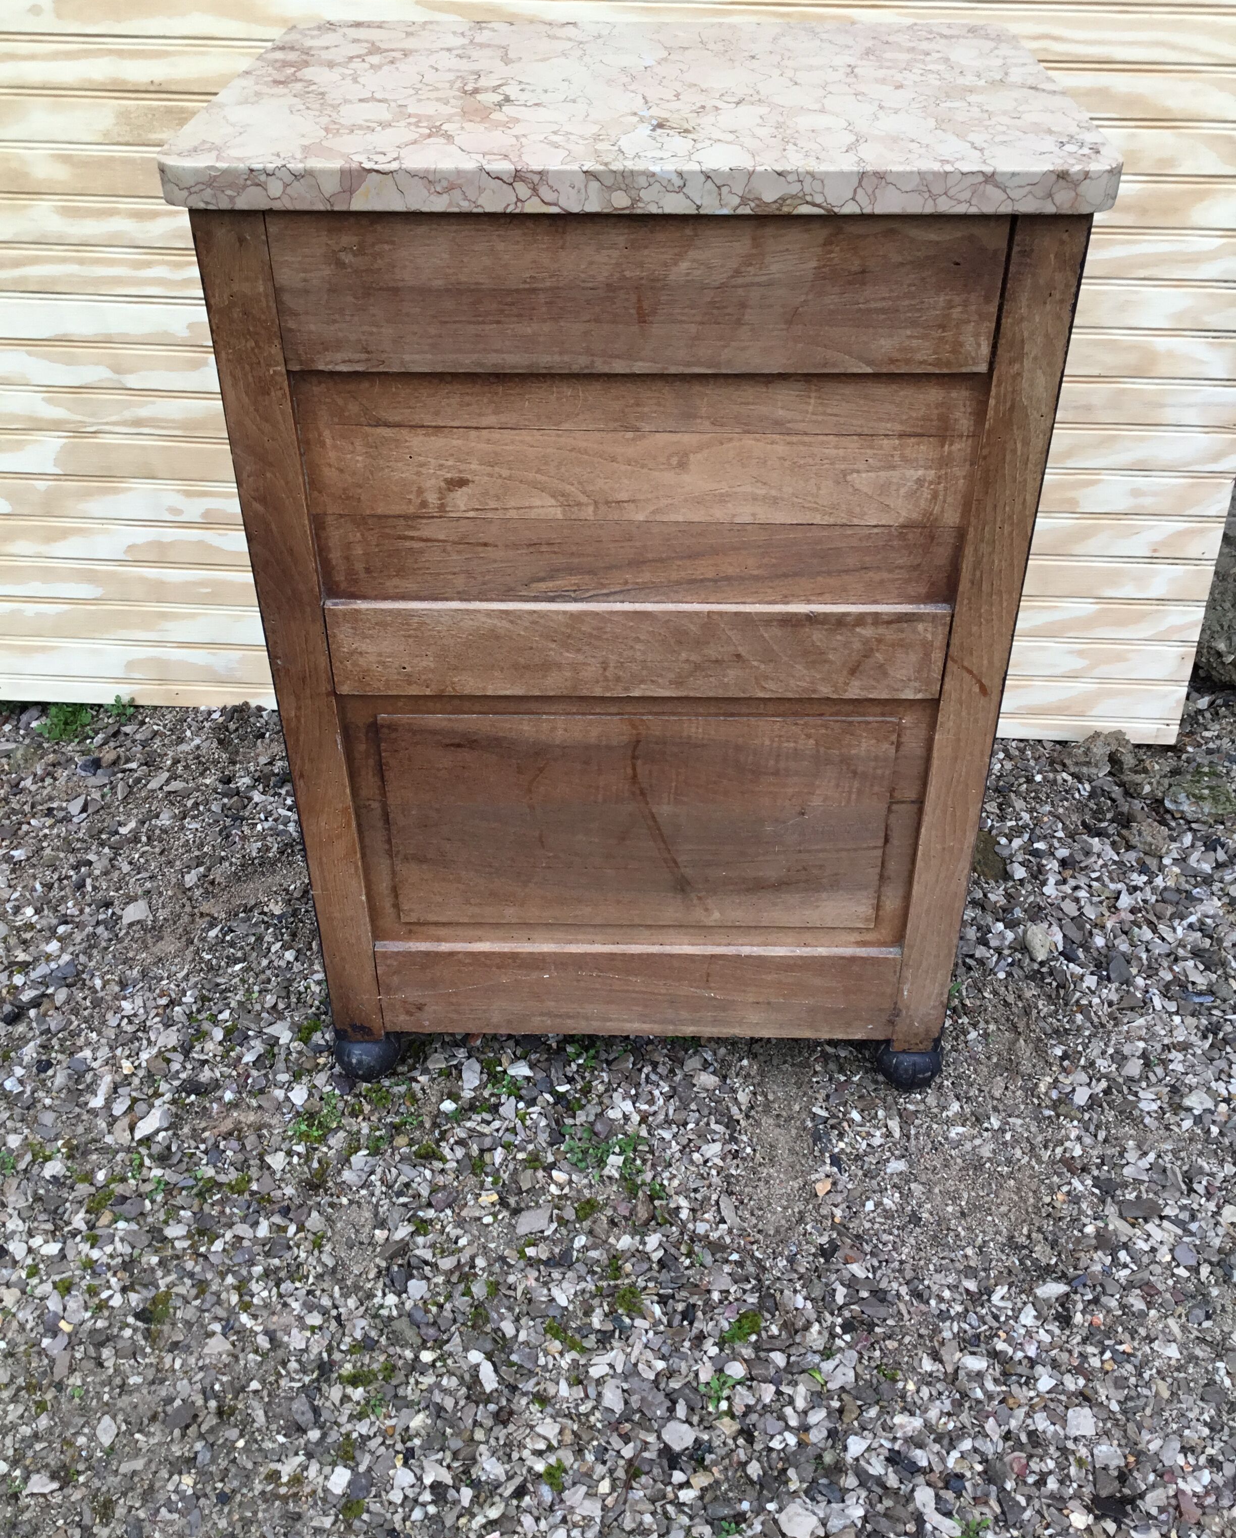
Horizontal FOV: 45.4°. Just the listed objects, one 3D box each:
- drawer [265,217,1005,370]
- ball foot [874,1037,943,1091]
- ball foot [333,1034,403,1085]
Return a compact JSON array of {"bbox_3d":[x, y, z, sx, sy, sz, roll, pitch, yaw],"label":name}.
[{"bbox_3d":[0.014,-0.366,0.975,0.418,0.098,0.290,1,37,1],"label":"drawer"},{"bbox_3d":[0.255,0.255,1.291,0.057,0.047,0.057,1,37,1],"label":"ball foot"},{"bbox_3d":[-0.221,0.249,1.303,0.057,0.047,0.057,1,37,1],"label":"ball foot"}]

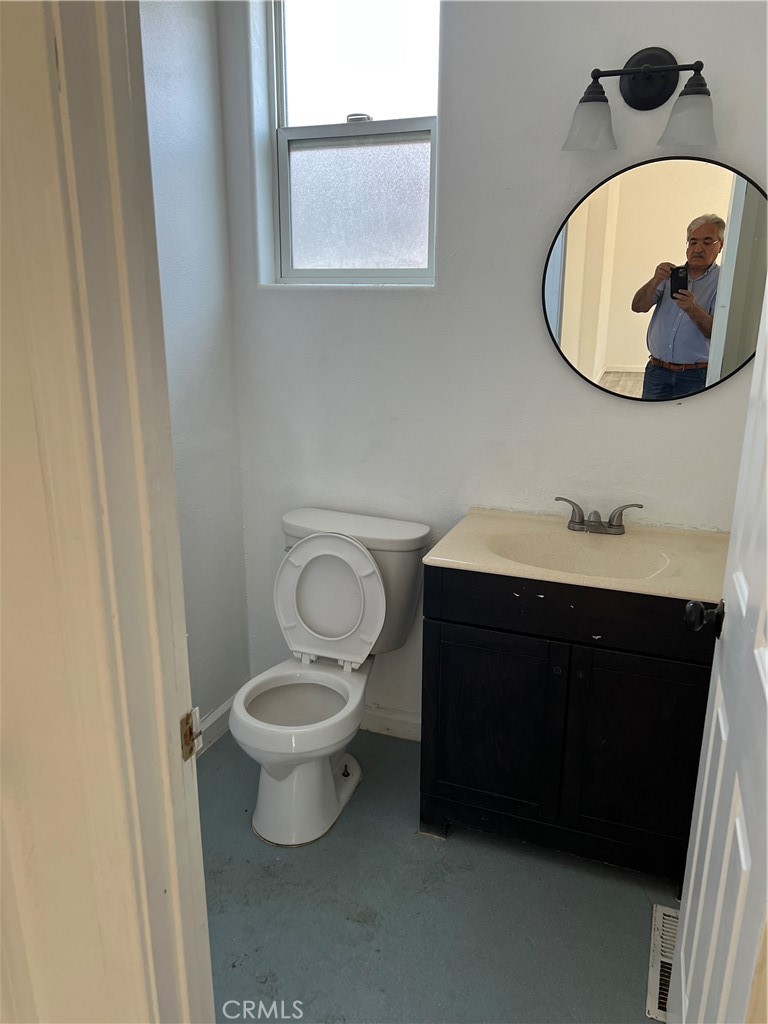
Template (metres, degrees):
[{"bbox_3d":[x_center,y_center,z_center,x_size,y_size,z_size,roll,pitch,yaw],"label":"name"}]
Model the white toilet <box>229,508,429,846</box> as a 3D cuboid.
[{"bbox_3d":[-0.178,0.484,2.280,0.467,0.795,0.695,6,18,20],"label":"white toilet"}]

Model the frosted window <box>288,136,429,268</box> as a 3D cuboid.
[{"bbox_3d":[-0.078,-0.929,2.319,0.456,0.377,0.040,6,18,20],"label":"frosted window"}]

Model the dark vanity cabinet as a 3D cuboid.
[{"bbox_3d":[0.539,0.507,2.156,0.763,0.827,0.450,6,18,20],"label":"dark vanity cabinet"}]

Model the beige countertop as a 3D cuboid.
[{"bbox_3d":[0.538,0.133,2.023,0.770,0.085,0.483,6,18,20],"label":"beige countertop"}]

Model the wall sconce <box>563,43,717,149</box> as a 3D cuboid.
[{"bbox_3d":[0.611,-0.984,1.818,0.356,0.233,0.174,6,18,20],"label":"wall sconce"}]

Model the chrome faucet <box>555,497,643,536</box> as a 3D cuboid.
[{"bbox_3d":[0.575,0.022,2.086,0.233,0.089,0.135,6,18,20],"label":"chrome faucet"}]

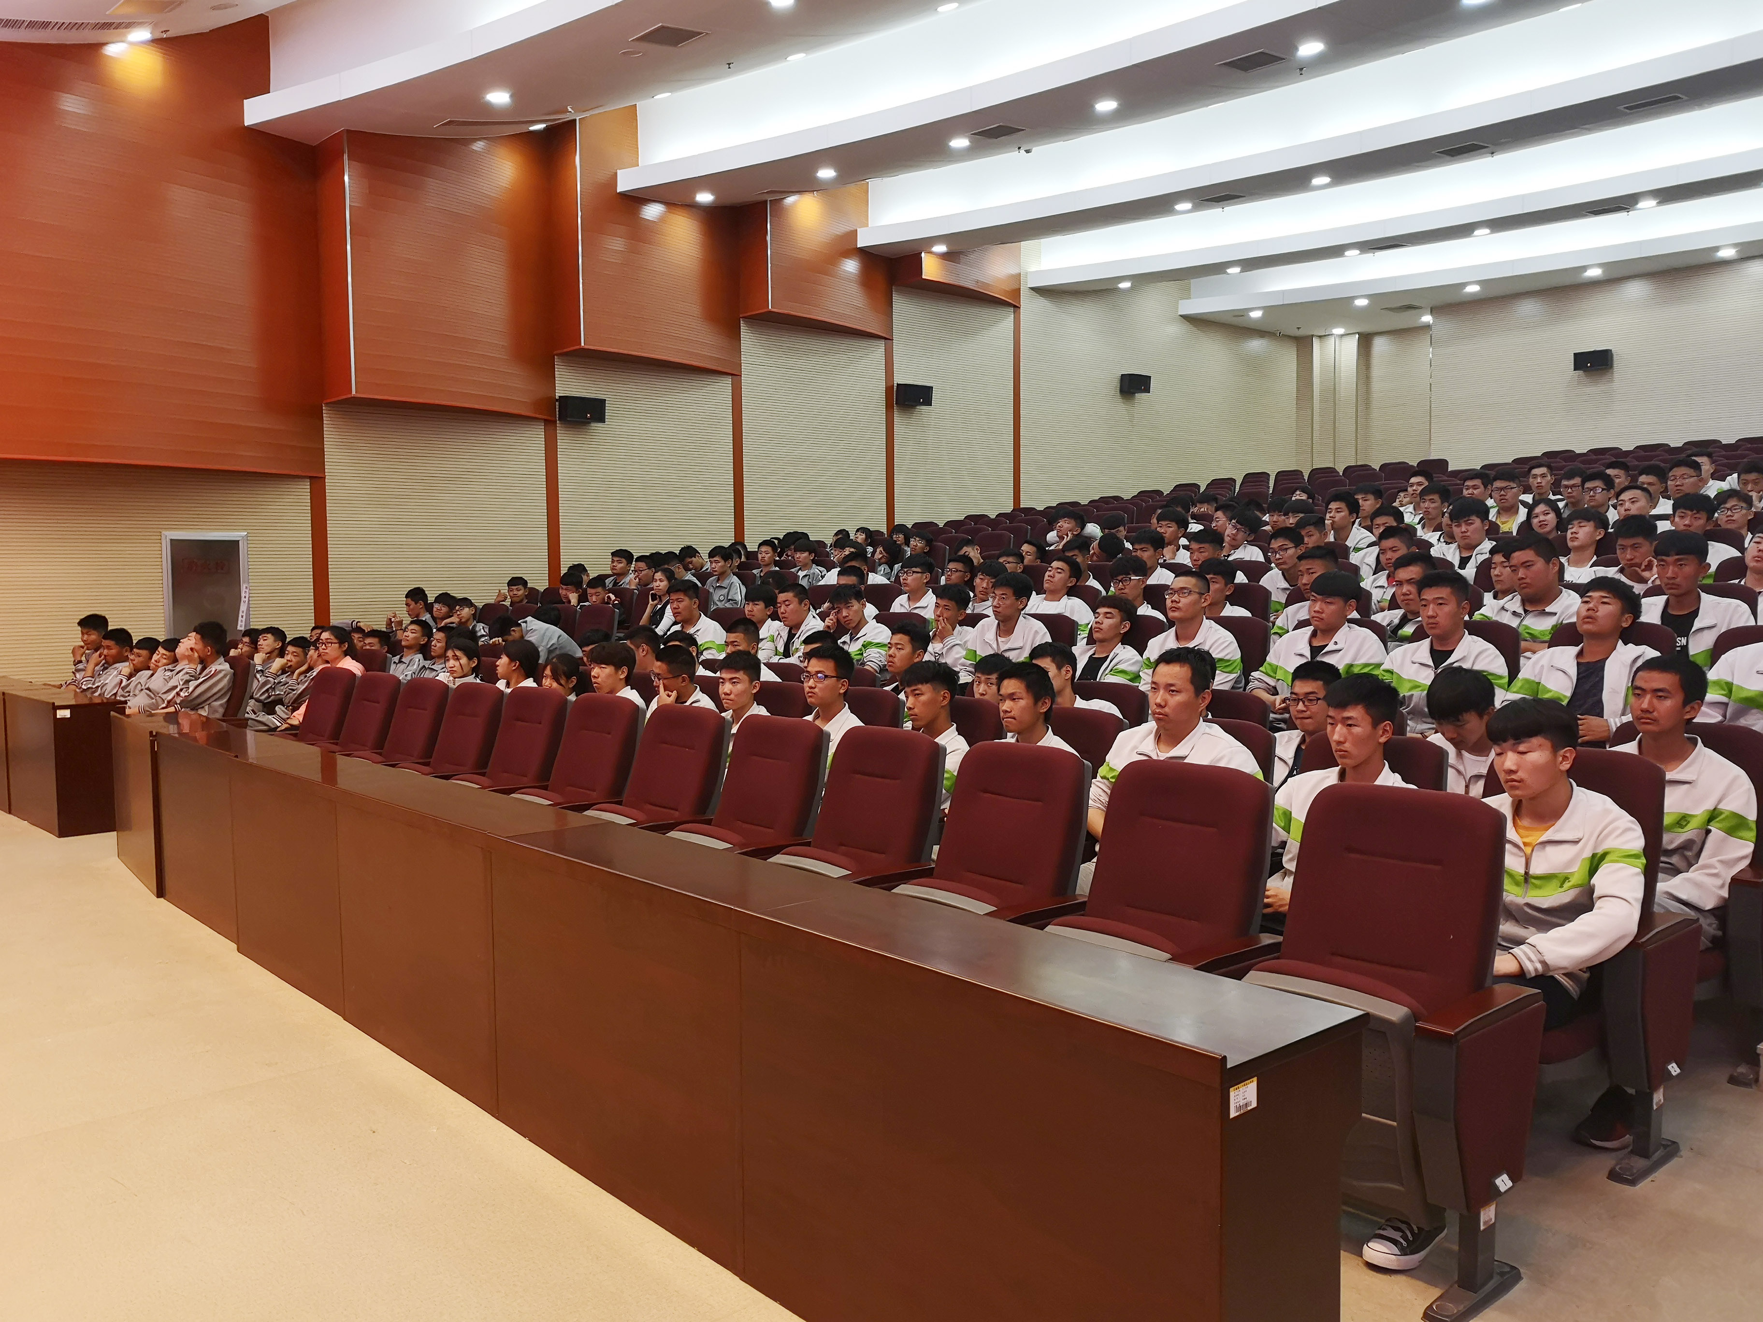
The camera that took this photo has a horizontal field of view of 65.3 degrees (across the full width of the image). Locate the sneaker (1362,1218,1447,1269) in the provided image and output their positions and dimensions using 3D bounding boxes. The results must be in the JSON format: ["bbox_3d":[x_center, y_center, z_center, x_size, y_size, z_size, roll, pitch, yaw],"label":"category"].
[{"bbox_3d":[1.171,1.258,3.059,0.277,0.105,0.103,-3,5,-41],"label":"sneaker"}]

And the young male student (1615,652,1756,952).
[{"bbox_3d":[2.329,0.593,4.177,0.760,1.220,0.530,-4,5,-44],"label":"young male student"}]

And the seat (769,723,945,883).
[{"bbox_3d":[-0.106,0.693,4.461,0.520,0.930,0.530,-4,5,-42],"label":"seat"}]

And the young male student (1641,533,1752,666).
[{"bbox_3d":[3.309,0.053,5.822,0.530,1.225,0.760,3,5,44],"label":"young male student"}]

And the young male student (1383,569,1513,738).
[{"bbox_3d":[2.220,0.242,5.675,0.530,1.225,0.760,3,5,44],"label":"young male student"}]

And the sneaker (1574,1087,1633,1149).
[{"bbox_3d":[1.950,1.206,3.655,0.270,0.125,0.105,-3,5,-41],"label":"sneaker"}]

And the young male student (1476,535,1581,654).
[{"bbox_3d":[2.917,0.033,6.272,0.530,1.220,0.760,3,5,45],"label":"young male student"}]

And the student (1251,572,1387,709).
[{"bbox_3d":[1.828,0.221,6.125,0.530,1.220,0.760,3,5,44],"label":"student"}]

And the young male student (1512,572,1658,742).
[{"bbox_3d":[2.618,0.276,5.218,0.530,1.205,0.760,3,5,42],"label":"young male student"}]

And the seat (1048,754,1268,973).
[{"bbox_3d":[0.681,0.739,3.565,0.520,0.930,0.530,-3,5,-41],"label":"seat"}]

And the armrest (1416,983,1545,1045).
[{"bbox_3d":[1.248,0.740,2.859,0.400,0.042,0.090,-3,5,-41],"label":"armrest"}]

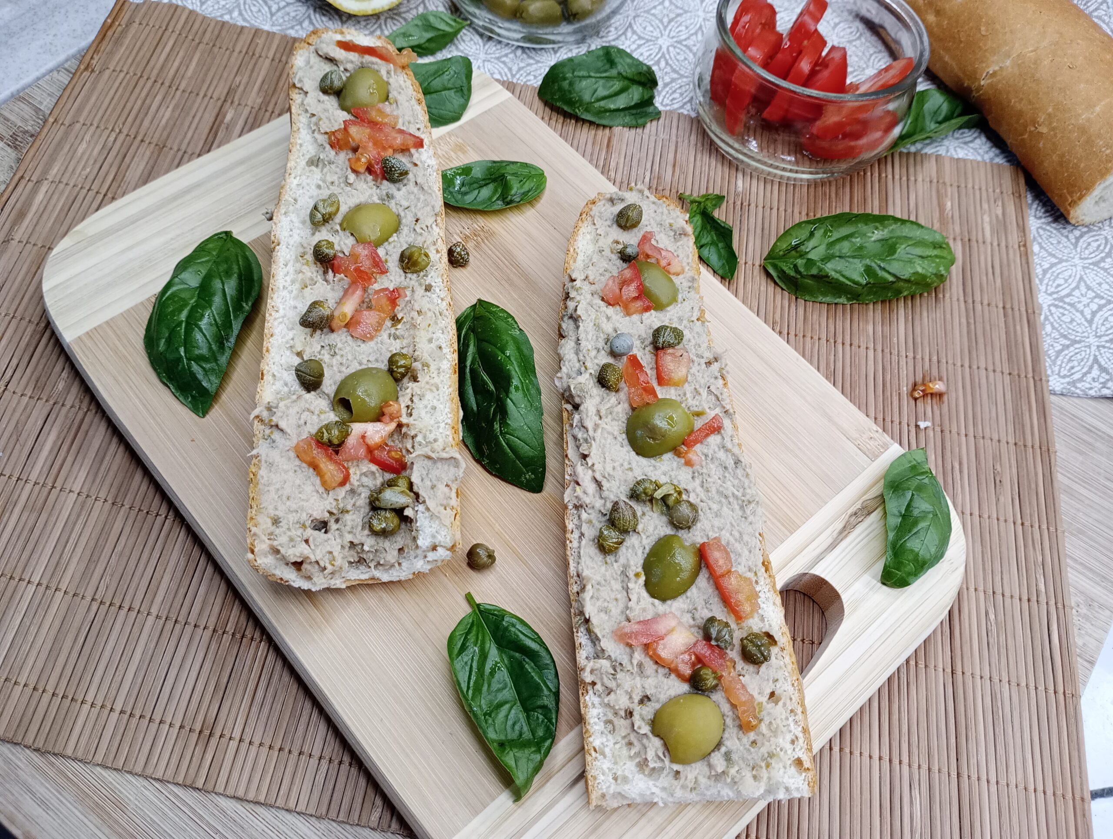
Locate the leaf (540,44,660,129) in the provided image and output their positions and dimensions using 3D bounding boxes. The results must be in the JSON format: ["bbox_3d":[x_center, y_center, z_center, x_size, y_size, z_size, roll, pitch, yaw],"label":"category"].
[{"bbox_3d":[0.019,-0.145,0.396,0.054,0.015,0.047,1,62,-2],"label":"leaf"}]

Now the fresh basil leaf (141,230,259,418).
[{"bbox_3d":[-0.124,-0.035,0.316,0.036,0.014,0.079,-2,62,-5],"label":"fresh basil leaf"}]

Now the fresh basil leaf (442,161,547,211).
[{"bbox_3d":[-0.029,-0.091,0.348,0.052,0.010,0.026,-5,62,-5],"label":"fresh basil leaf"}]

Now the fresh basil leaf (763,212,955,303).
[{"bbox_3d":[0.120,-0.063,0.358,0.076,0.014,0.042,-1,62,-3],"label":"fresh basil leaf"}]

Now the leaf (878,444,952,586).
[{"bbox_3d":[0.117,0.032,0.296,0.026,0.013,0.053,28,64,11],"label":"leaf"}]

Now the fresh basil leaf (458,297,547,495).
[{"bbox_3d":[-0.022,-0.008,0.302,0.034,0.014,0.075,-12,63,-9],"label":"fresh basil leaf"}]

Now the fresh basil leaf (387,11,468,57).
[{"bbox_3d":[-0.063,-0.175,0.412,0.051,0.011,0.029,-22,65,-14],"label":"fresh basil leaf"}]

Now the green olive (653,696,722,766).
[{"bbox_3d":[0.034,0.080,0.233,0.019,0.015,0.018,-31,68,-18],"label":"green olive"}]

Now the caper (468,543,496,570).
[{"bbox_3d":[-0.023,0.042,0.279,0.009,0.008,0.008,6,62,0],"label":"caper"}]

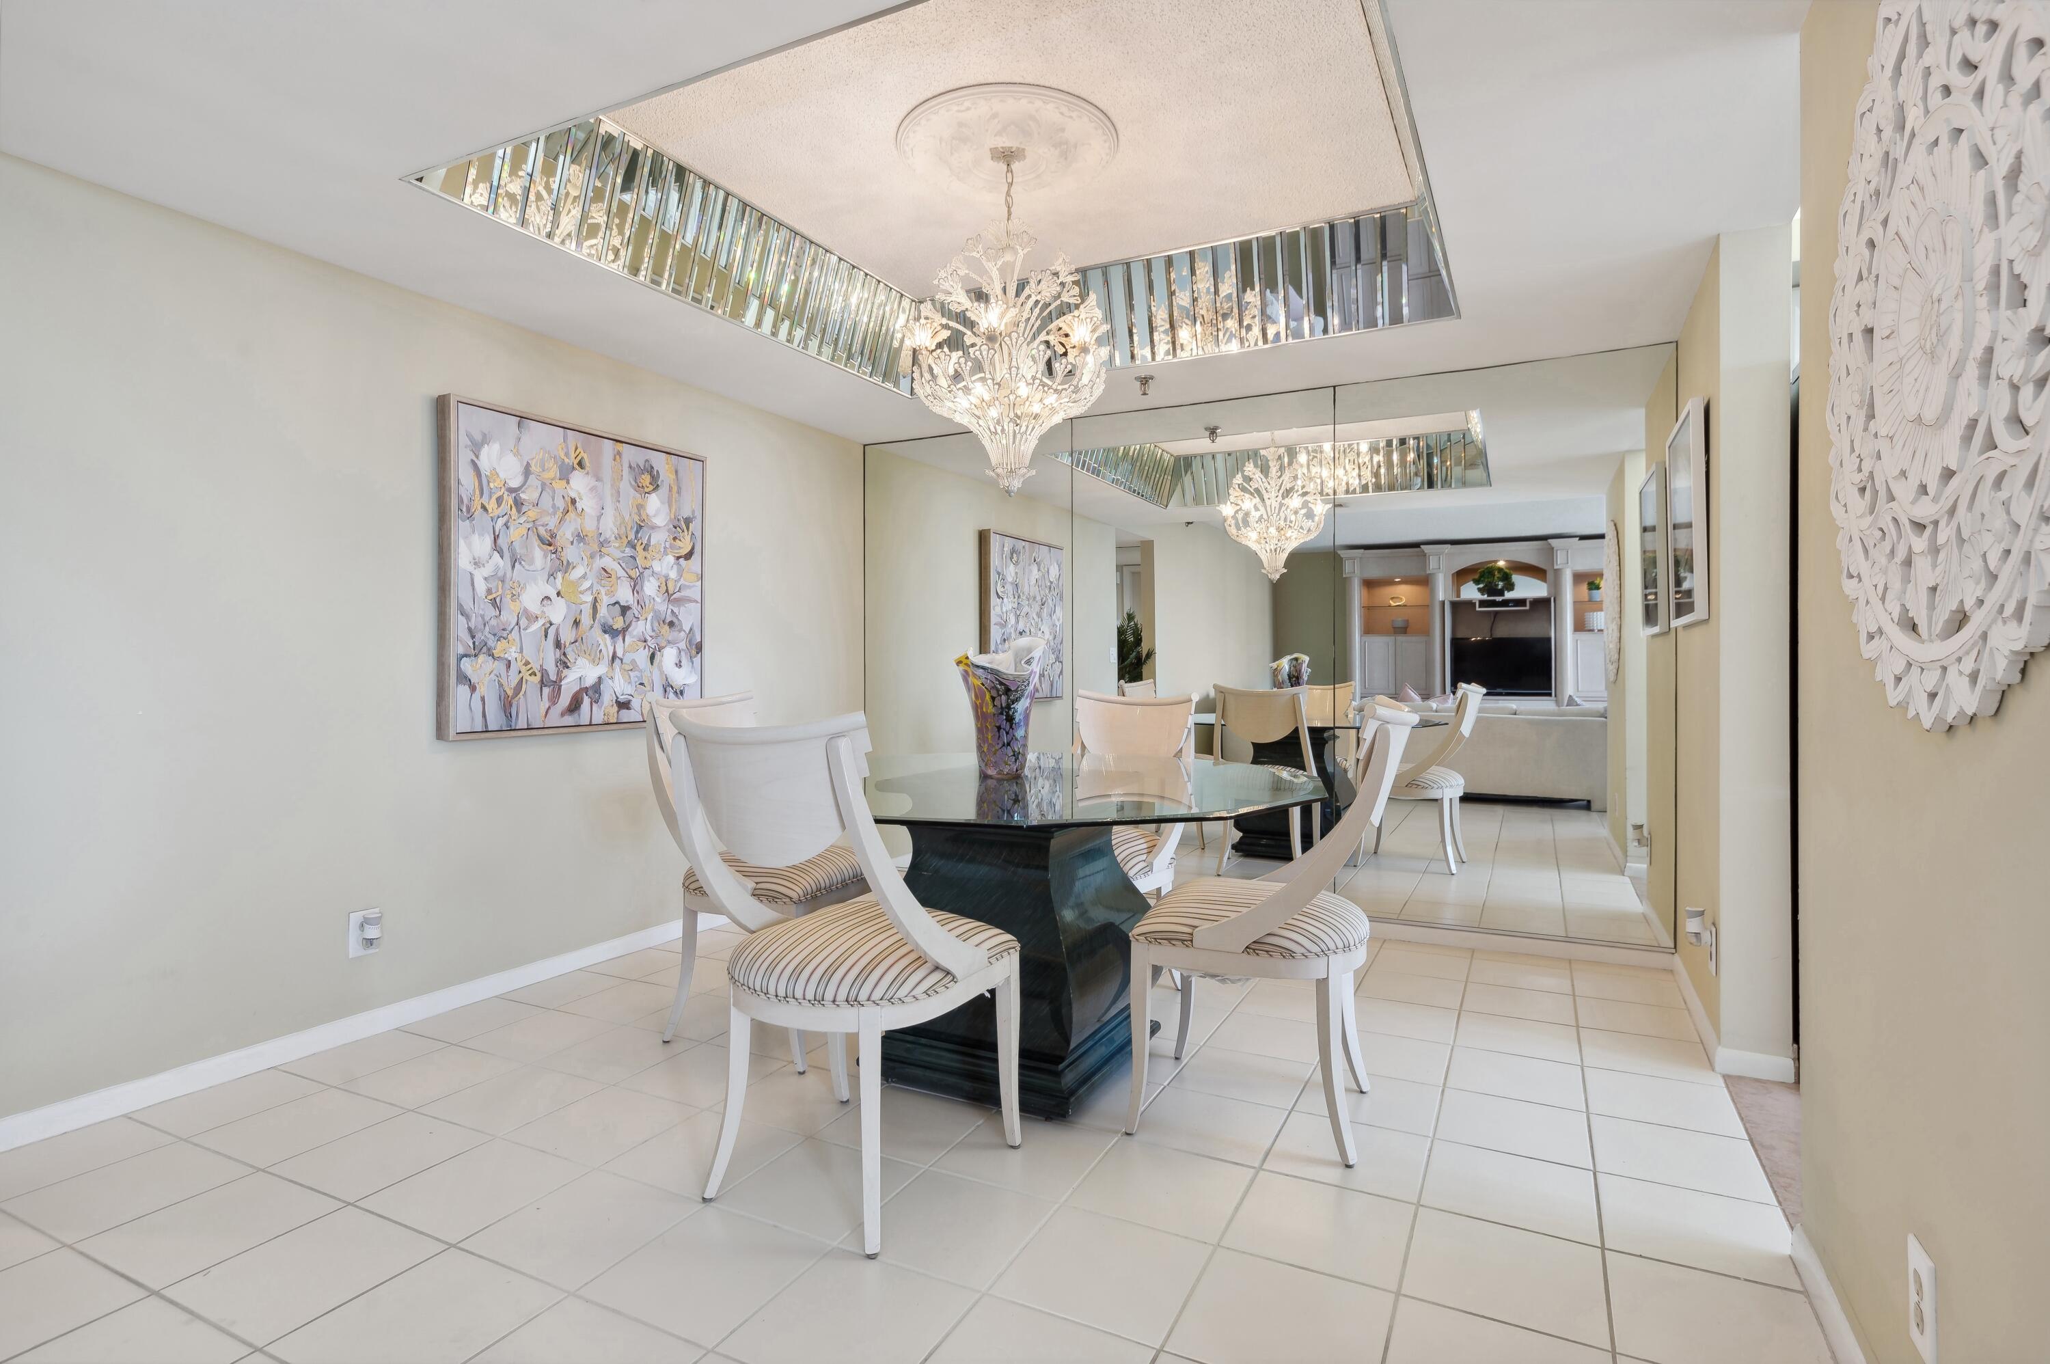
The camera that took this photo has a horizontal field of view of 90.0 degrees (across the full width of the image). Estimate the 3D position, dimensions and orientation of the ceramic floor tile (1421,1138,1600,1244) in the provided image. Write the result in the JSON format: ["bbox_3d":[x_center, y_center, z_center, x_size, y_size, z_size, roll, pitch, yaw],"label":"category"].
[{"bbox_3d":[0.966,1.011,2.039,0.303,0.010,0.303,1,1,27],"label":"ceramic floor tile"}]

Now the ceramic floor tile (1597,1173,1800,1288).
[{"bbox_3d":[1.252,1.028,1.926,0.303,0.010,0.315,1,1,27],"label":"ceramic floor tile"}]

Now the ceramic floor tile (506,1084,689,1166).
[{"bbox_3d":[-0.961,1.017,2.347,0.305,0.010,0.305,1,2,27],"label":"ceramic floor tile"}]

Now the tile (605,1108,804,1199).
[{"bbox_3d":[-0.682,1.007,2.179,0.303,0.010,0.303,1,1,27],"label":"tile"}]

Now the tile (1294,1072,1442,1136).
[{"bbox_3d":[0.834,1.013,2.475,0.305,0.010,0.305,1,2,27],"label":"tile"}]

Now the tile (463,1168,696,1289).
[{"bbox_3d":[-0.810,1.004,1.885,0.297,0.010,0.302,0,1,27],"label":"tile"}]

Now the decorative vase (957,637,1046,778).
[{"bbox_3d":[-0.063,0.072,2.904,0.247,0.389,0.227,0,1,0],"label":"decorative vase"}]

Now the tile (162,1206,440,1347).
[{"bbox_3d":[-1.219,1.005,1.746,0.297,0.010,0.302,0,1,27],"label":"tile"}]

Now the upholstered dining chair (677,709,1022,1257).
[{"bbox_3d":[-0.354,0.529,2.054,0.522,0.952,0.642,1,1,27],"label":"upholstered dining chair"}]

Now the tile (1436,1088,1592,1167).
[{"bbox_3d":[1.116,1.020,2.342,0.307,0.010,0.305,1,1,27],"label":"tile"}]

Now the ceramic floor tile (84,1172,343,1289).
[{"bbox_3d":[-1.525,1.027,1.927,0.305,0.010,0.305,1,2,27],"label":"ceramic floor tile"}]

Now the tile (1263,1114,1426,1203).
[{"bbox_3d":[0.699,1.021,2.206,0.307,0.010,0.309,1,1,27],"label":"tile"}]

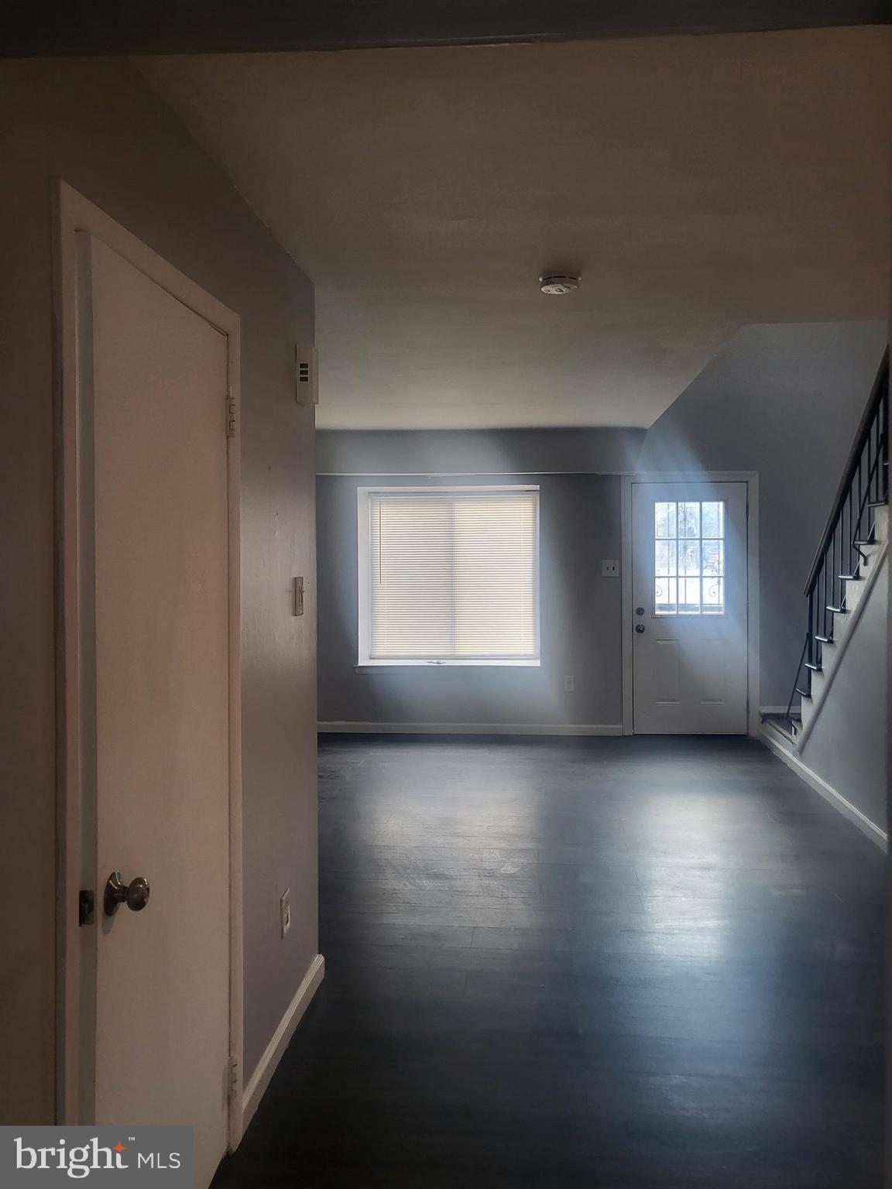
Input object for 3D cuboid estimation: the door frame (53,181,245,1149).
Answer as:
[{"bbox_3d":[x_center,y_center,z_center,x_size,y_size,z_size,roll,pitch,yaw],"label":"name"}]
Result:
[{"bbox_3d":[-0.615,0.374,1.870,0.110,2.120,0.890,0,3,5],"label":"door frame"}]

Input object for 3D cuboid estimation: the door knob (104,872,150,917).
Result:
[{"bbox_3d":[-0.553,0.521,1.552,0.066,0.070,0.068,0,3,3],"label":"door knob"}]

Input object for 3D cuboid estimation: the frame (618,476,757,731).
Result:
[{"bbox_3d":[1.941,0.074,7.137,1.090,2.110,0.120,0,3,5],"label":"frame"}]

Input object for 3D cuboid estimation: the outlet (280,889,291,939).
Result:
[{"bbox_3d":[-0.496,0.990,2.773,0.010,0.117,0.073,0,3,5],"label":"outlet"}]

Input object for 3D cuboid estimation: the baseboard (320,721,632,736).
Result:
[{"bbox_3d":[0.129,1.082,7.261,2.550,0.100,0.020,0,3,5],"label":"baseboard"}]

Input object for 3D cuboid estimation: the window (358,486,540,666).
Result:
[{"bbox_3d":[0.067,-0.161,7.526,1.420,1.420,0.045,0,3,5],"label":"window"}]

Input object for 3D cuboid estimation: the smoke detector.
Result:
[{"bbox_3d":[0.403,-1.093,3.160,0.143,0.046,0.143,0,3,5],"label":"smoke detector"}]

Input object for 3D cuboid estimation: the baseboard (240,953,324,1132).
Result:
[{"bbox_3d":[-0.490,1.341,2.767,0.020,0.092,0.920,0,3,5],"label":"baseboard"}]

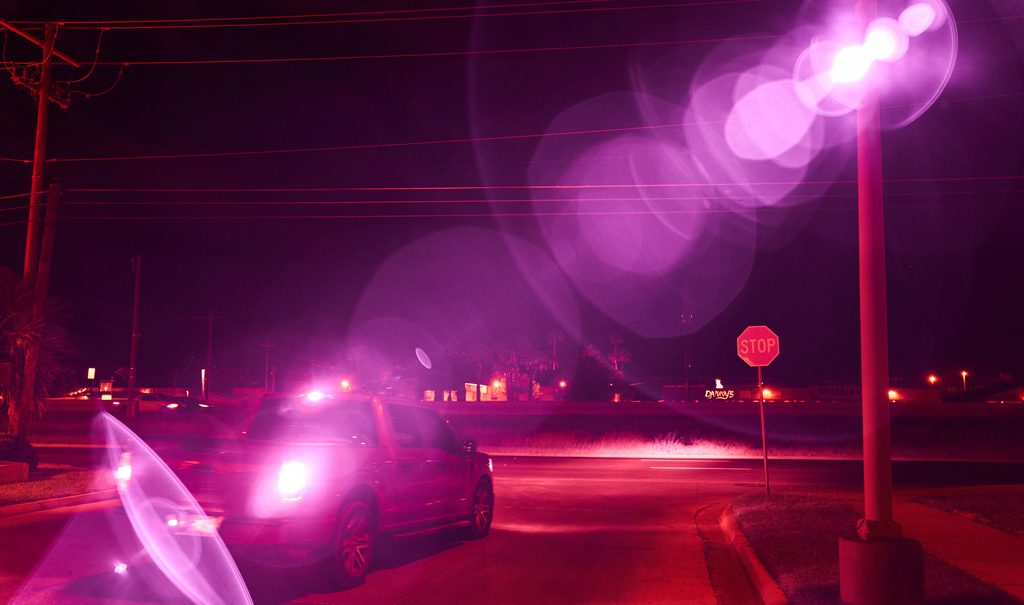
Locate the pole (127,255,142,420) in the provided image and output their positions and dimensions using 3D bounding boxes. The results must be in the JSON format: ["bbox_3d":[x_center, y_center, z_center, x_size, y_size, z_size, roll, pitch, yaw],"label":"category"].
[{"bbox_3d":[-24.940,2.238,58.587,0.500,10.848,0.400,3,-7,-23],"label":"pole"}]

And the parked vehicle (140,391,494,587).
[{"bbox_3d":[-1.942,2.103,10.762,2.100,1.950,5.850,-2,-8,18],"label":"parked vehicle"}]

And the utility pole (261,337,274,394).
[{"bbox_3d":[-43.096,11.978,155.629,2.200,11.620,0.400,2,-6,-15],"label":"utility pole"}]

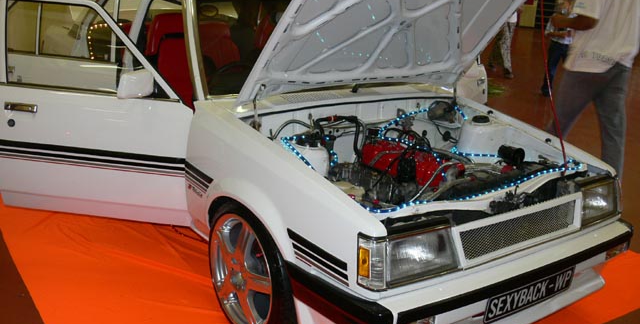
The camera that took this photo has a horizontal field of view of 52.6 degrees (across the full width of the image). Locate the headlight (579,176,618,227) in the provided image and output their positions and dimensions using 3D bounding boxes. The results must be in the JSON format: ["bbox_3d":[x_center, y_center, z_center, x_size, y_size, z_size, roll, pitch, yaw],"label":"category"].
[{"bbox_3d":[1.176,0.166,2.753,0.330,0.165,0.110,-9,21,-36],"label":"headlight"}]

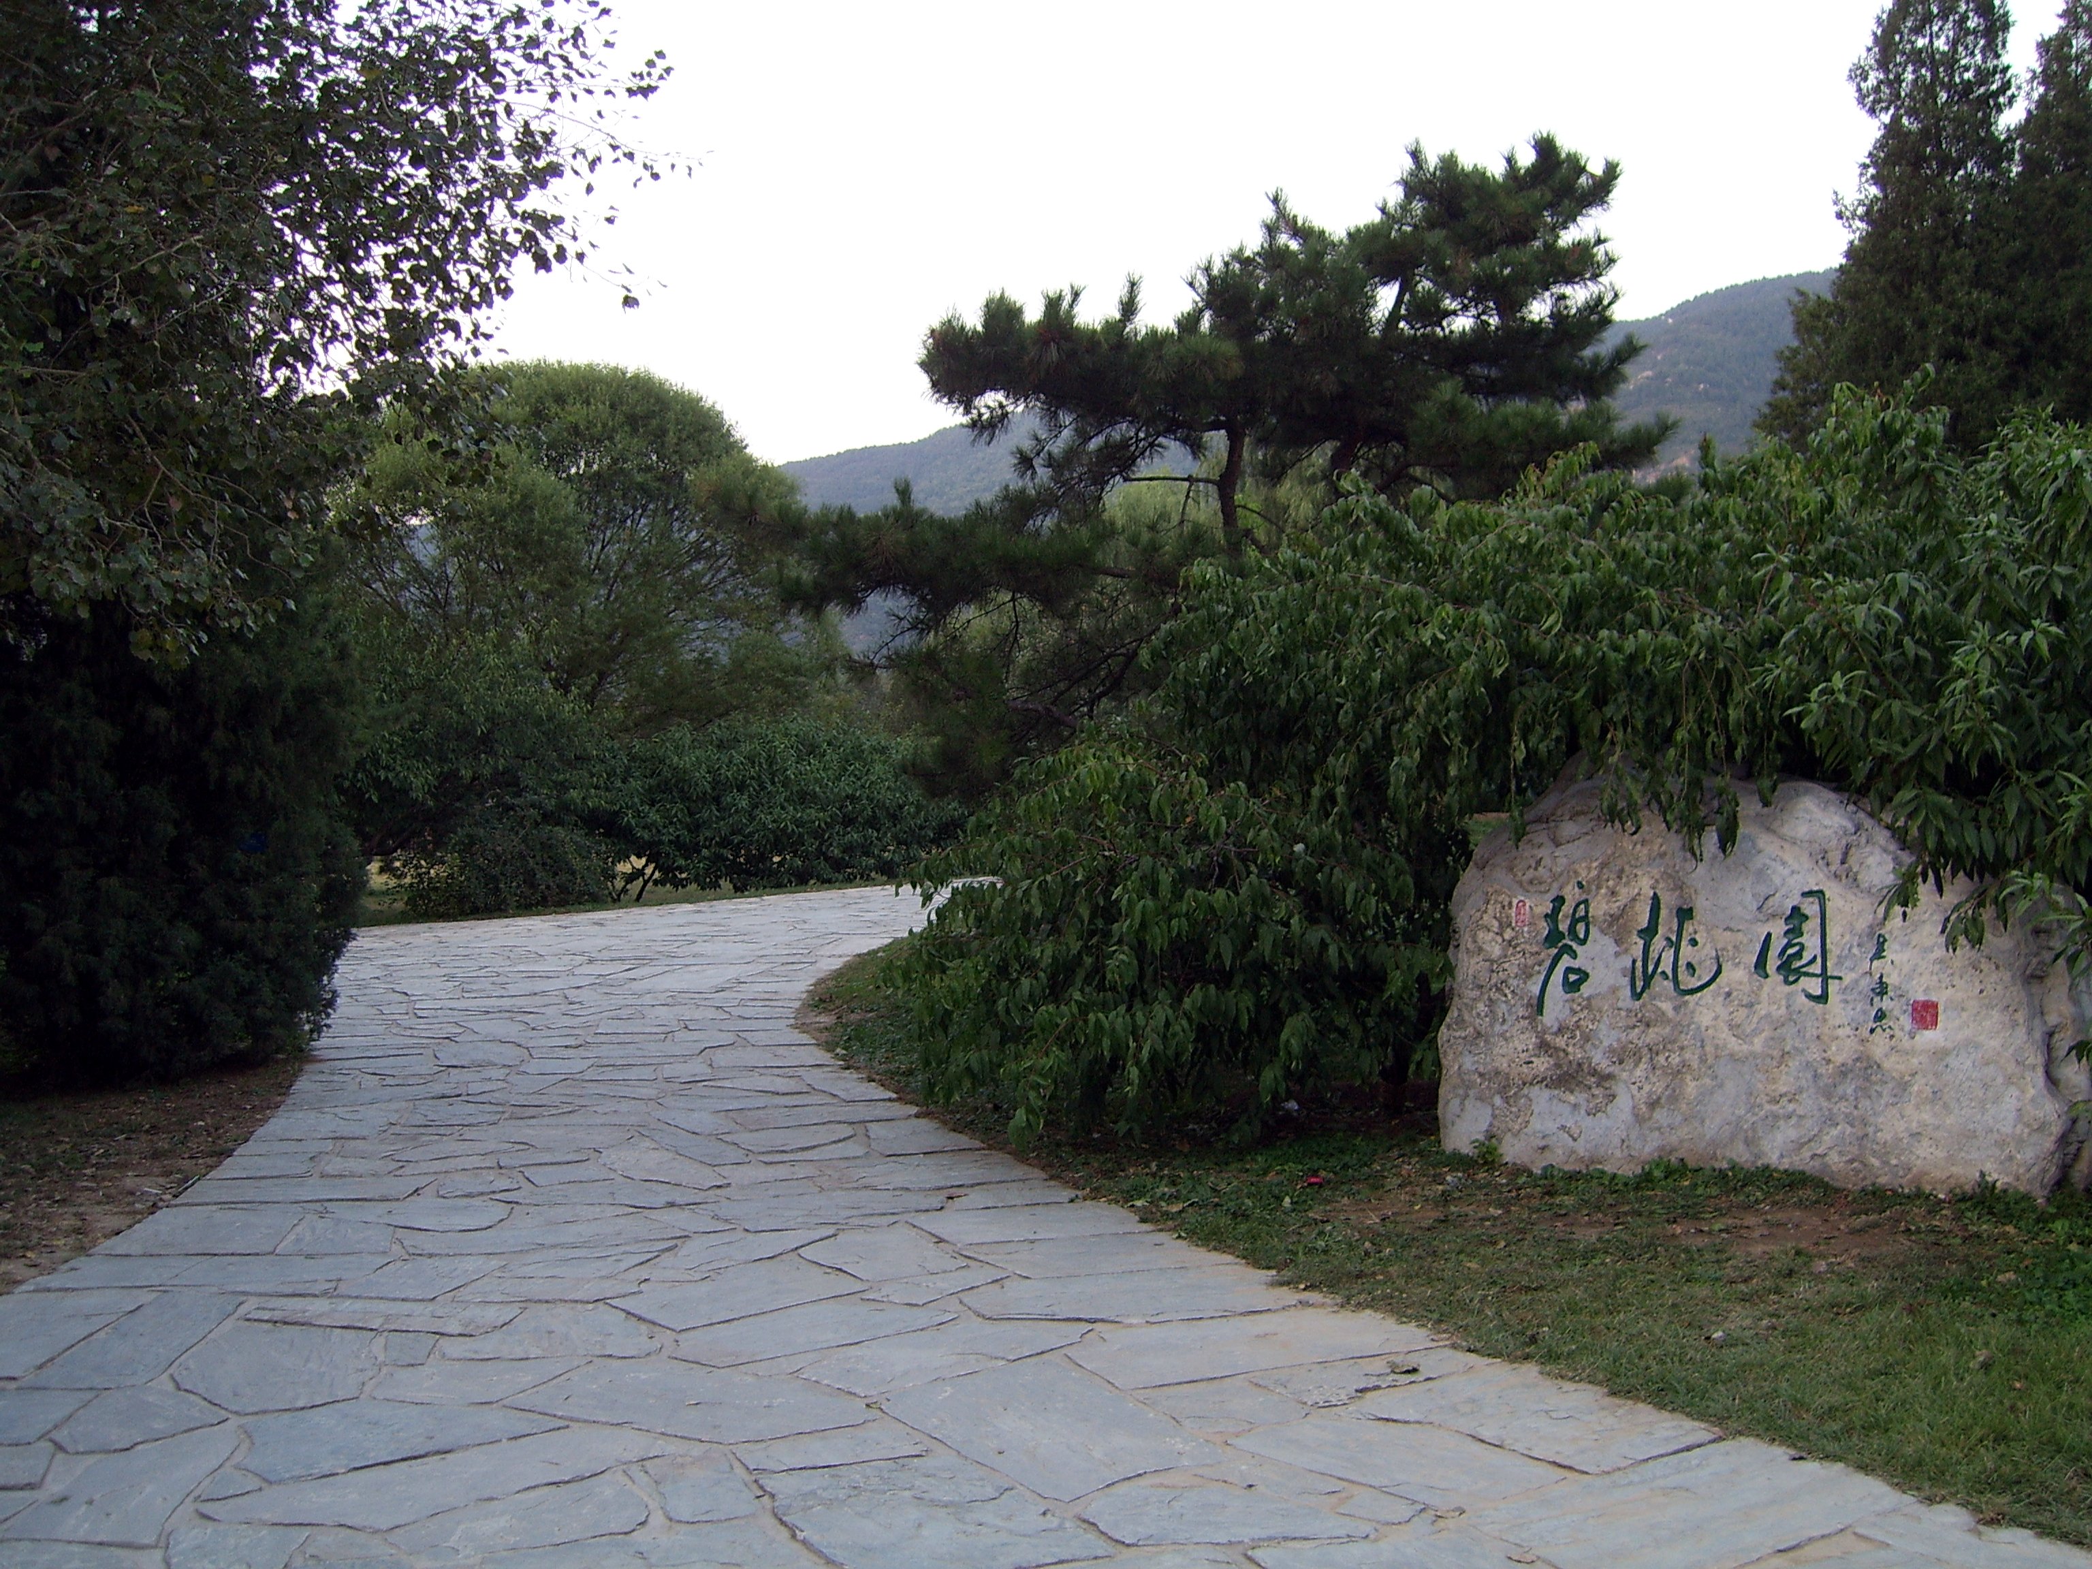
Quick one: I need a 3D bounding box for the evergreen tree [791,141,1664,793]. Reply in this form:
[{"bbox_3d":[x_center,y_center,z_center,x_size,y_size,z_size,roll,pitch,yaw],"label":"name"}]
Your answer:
[{"bbox_3d":[1.120,-1.360,14.600,5.500,5.400,4.600,0,1,0],"label":"evergreen tree"}]

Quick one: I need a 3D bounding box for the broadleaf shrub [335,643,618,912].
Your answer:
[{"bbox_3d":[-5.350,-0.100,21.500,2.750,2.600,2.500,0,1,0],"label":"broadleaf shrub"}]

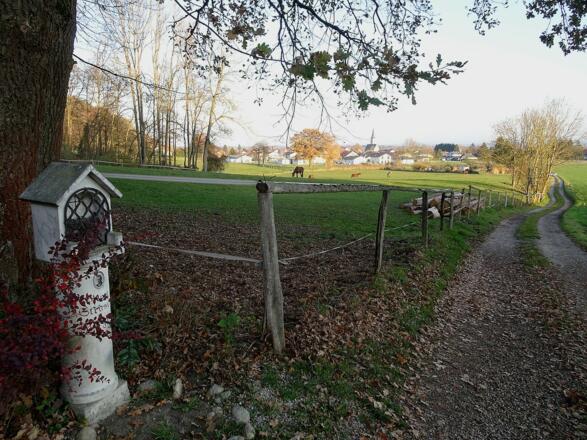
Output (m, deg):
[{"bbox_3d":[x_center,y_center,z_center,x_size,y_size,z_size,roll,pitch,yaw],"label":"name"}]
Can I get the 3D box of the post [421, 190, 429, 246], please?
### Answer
[{"bbox_3d":[2.791,-0.030,8.646,0.130,1.220,0.130,2,11,28],"label":"post"}]

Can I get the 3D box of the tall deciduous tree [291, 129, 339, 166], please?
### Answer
[{"bbox_3d":[7.425,-25.490,143.859,17.000,13.403,15.500,0,10,0],"label":"tall deciduous tree"}]

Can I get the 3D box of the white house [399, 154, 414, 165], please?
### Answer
[{"bbox_3d":[77.590,-42.386,283.335,11.000,7.140,10.500,2,10,14],"label":"white house"}]

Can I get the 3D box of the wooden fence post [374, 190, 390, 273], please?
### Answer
[{"bbox_3d":[1.267,0.174,5.799,0.140,1.193,0.140,8,11,28],"label":"wooden fence post"}]

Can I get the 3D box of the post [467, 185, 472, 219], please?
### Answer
[{"bbox_3d":[7.387,-0.761,17.079,0.130,1.417,0.130,5,11,28],"label":"post"}]

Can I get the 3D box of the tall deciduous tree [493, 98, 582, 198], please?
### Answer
[{"bbox_3d":[21.320,-5.889,35.266,7.900,8.653,7.500,0,10,0],"label":"tall deciduous tree"}]

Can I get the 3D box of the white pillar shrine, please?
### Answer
[{"bbox_3d":[-1.335,0.445,2.600,0.420,1.600,0.430,6,11,30],"label":"white pillar shrine"}]

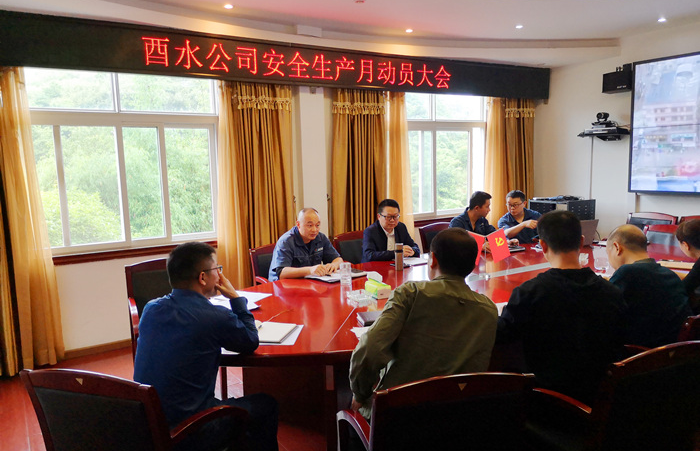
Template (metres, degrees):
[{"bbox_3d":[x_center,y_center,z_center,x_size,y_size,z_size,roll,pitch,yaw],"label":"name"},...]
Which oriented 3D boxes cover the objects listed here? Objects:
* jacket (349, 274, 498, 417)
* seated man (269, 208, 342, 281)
[{"bbox_3d":[0.278,0.520,2.083,0.560,0.620,0.480,-3,7,-12],"label":"jacket"},{"bbox_3d":[-0.245,0.488,4.212,0.550,1.250,0.760,-7,9,-38],"label":"seated man"}]

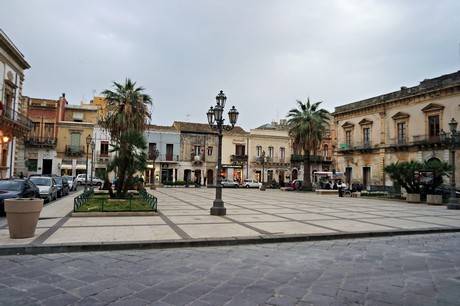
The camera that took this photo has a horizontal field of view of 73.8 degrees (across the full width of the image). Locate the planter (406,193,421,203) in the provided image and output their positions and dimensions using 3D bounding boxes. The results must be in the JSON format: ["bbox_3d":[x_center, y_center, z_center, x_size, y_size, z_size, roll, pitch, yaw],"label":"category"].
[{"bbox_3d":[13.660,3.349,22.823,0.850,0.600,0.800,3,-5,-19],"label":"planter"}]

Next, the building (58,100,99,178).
[{"bbox_3d":[-22.581,-0.591,46.977,5.000,11.000,7.500,3,-5,-19],"label":"building"}]

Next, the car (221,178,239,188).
[{"bbox_3d":[-0.197,5.136,51.545,3.750,1.430,1.600,3,-4,-20],"label":"car"}]

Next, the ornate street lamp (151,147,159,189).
[{"bbox_3d":[-9.119,1.666,37.407,1.300,5.400,1.300,3,-5,-19],"label":"ornate street lamp"}]

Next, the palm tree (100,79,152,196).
[{"bbox_3d":[-6.483,-0.870,19.488,3.200,7.500,3.200,3,-5,-19],"label":"palm tree"}]

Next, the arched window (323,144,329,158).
[{"bbox_3d":[17.880,-0.316,56.947,1.100,2.500,0.300,3,-5,-19],"label":"arched window"}]

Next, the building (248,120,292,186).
[{"bbox_3d":[5.912,0.778,61.558,8.600,11.800,10.000,3,-4,-20],"label":"building"}]

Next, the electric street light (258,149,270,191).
[{"bbox_3d":[4.352,2.128,39.703,1.300,5.300,1.300,3,-5,-19],"label":"electric street light"}]

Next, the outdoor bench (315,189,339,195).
[{"bbox_3d":[10.689,4.321,33.516,3.000,0.500,0.600,3,-4,-20],"label":"outdoor bench"}]

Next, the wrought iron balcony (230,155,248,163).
[{"bbox_3d":[1.604,0.976,50.677,2.700,1.300,0.900,3,-5,-19],"label":"wrought iron balcony"}]

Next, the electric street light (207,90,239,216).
[{"bbox_3d":[-0.378,-0.006,12.964,1.360,5.180,1.300,3,-4,-20],"label":"electric street light"}]

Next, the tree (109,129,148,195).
[{"bbox_3d":[-5.564,0.559,16.919,2.200,3.750,2.200,3,-4,-20],"label":"tree"}]

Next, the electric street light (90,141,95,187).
[{"bbox_3d":[-16.416,1.485,36.707,0.550,5.400,0.550,3,-5,-19],"label":"electric street light"}]

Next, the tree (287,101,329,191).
[{"bbox_3d":[10.740,-1.146,41.976,5.800,12.400,5.800,3,-5,-19],"label":"tree"}]

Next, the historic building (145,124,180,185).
[{"bbox_3d":[-12.479,0.778,54.026,6.600,9.800,9.000,3,-4,-20],"label":"historic building"}]

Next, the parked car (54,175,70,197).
[{"bbox_3d":[-12.853,2.406,22.347,1.700,1.480,4.000,3,-4,-20],"label":"parked car"}]

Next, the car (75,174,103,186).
[{"bbox_3d":[-19.709,3.841,43.048,3.900,1.500,1.680,3,-4,-20],"label":"car"}]

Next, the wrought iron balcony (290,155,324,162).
[{"bbox_3d":[13.936,0.989,55.095,6.400,1.300,0.950,3,-5,-19],"label":"wrought iron balcony"}]

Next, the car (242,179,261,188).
[{"bbox_3d":[4.048,5.250,52.545,3.700,1.430,1.600,3,-4,-20],"label":"car"}]

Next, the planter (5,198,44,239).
[{"bbox_3d":[-5.201,1.640,7.730,0.840,0.930,0.840,3,-4,-20],"label":"planter"}]

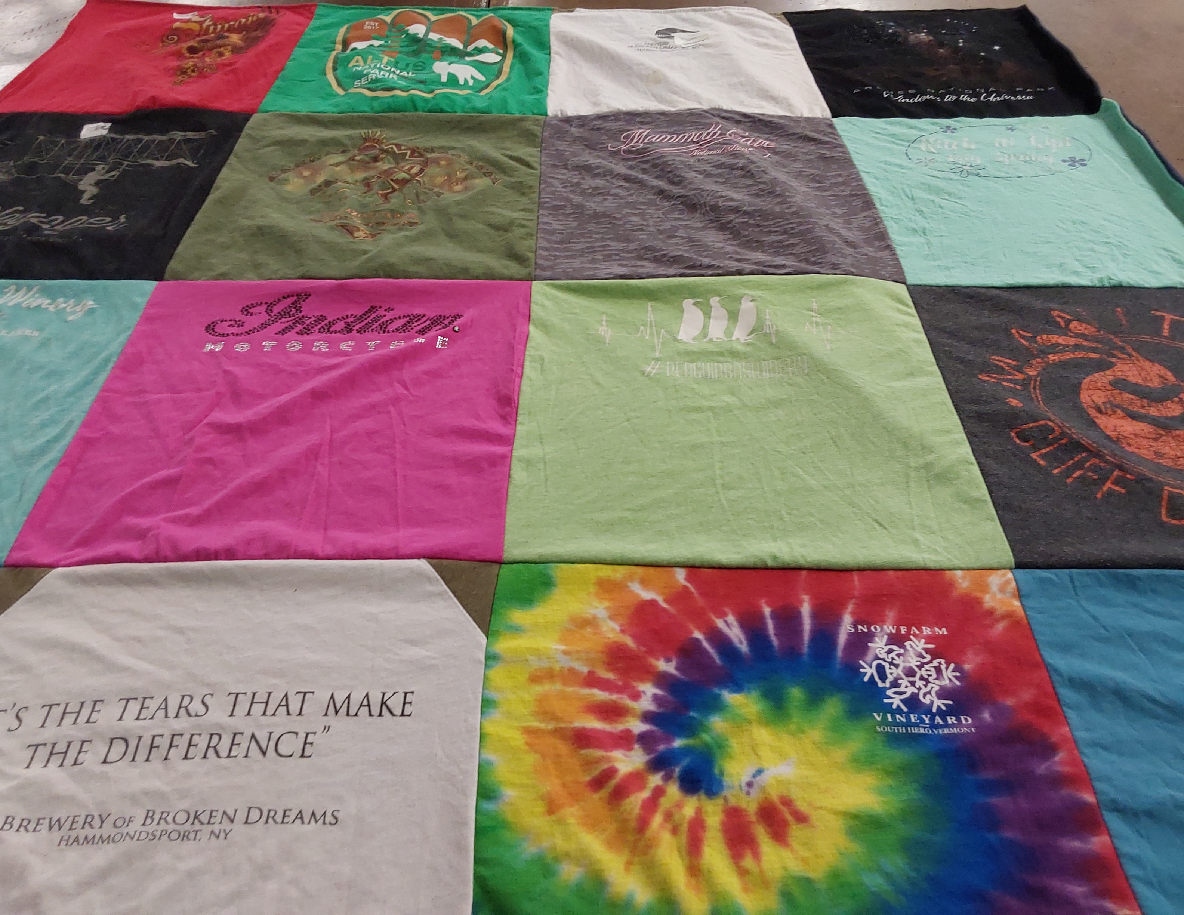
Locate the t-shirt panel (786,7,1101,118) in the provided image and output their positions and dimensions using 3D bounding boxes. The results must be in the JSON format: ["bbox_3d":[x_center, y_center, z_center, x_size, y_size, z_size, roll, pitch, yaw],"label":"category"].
[{"bbox_3d":[0.515,-0.609,1.475,0.400,0.030,0.411,0,43,0],"label":"t-shirt panel"}]

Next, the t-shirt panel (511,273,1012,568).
[{"bbox_3d":[0.130,-0.051,0.894,0.394,0.020,0.391,0,43,0],"label":"t-shirt panel"}]

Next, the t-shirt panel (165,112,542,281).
[{"bbox_3d":[-0.256,-0.322,1.176,0.389,0.020,0.400,0,43,0],"label":"t-shirt panel"}]

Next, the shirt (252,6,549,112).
[{"bbox_3d":[-0.257,-0.599,1.468,0.388,0.020,0.407,0,43,0],"label":"shirt"}]

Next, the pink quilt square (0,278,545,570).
[{"bbox_3d":[-0.256,-0.053,0.892,0.388,0.020,0.387,0,43,0],"label":"pink quilt square"}]

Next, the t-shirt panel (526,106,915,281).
[{"bbox_3d":[0.133,-0.319,1.177,0.389,0.020,0.399,0,43,0],"label":"t-shirt panel"}]

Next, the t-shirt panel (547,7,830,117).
[{"bbox_3d":[0.127,-0.592,1.464,0.380,0.020,0.394,0,43,0],"label":"t-shirt panel"}]

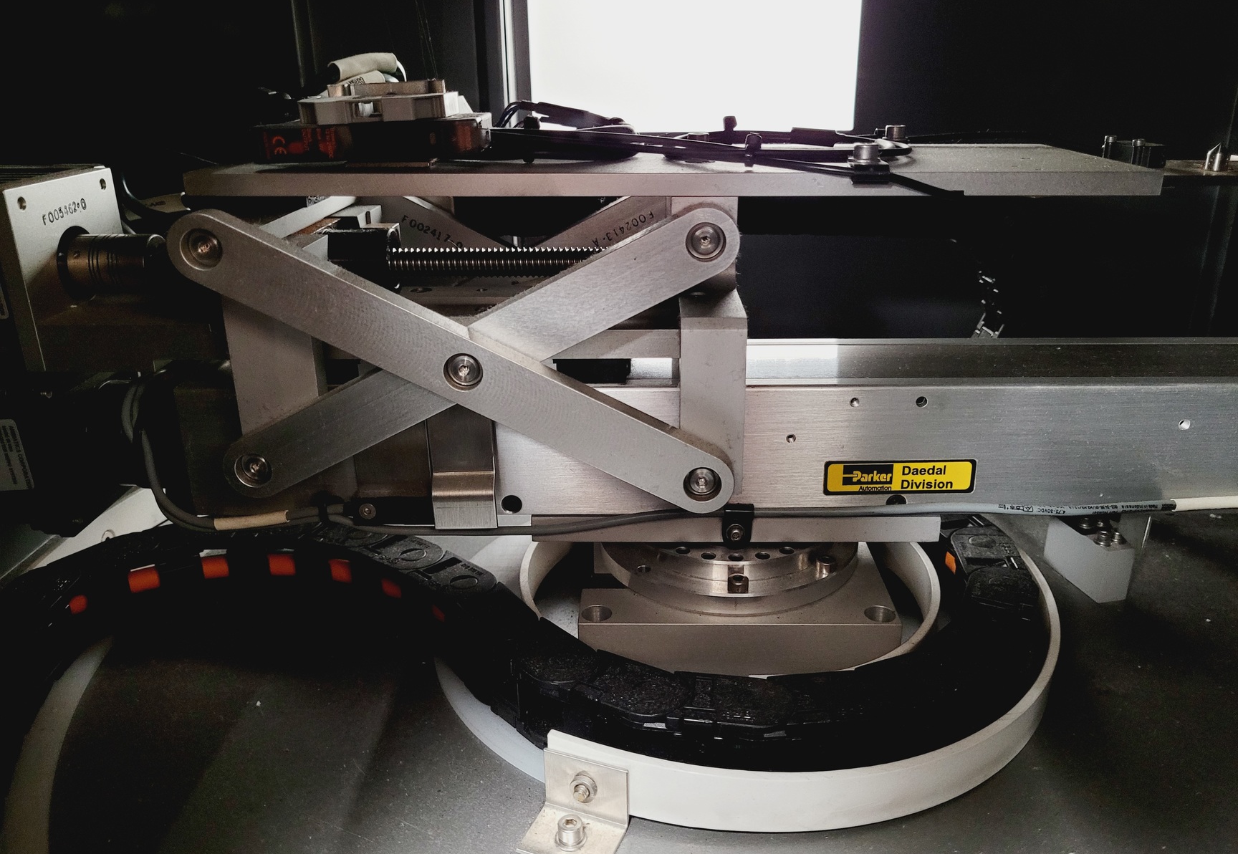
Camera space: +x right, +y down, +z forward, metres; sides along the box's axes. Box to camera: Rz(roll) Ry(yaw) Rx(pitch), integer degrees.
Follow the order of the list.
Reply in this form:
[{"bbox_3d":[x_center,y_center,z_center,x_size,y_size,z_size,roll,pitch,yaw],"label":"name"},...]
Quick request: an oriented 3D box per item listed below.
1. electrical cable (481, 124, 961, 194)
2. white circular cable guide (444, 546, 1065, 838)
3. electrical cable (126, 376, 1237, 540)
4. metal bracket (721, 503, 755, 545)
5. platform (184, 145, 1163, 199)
[{"bbox_3d":[0.035,-0.110,0.381,0.182,0.019,0.080,0,22,1],"label":"electrical cable"},{"bbox_3d":[0.056,0.081,0.478,0.306,0.026,0.306,0,22,0],"label":"white circular cable guide"},{"bbox_3d":[0.027,0.011,0.419,0.493,0.073,0.033,0,22,1],"label":"electrical cable"},{"bbox_3d":[0.053,0.044,0.418,0.015,0.019,0.007,0,22,1],"label":"metal bracket"},{"bbox_3d":[0.020,-0.112,0.402,0.367,0.009,0.109,0,22,1],"label":"platform"}]

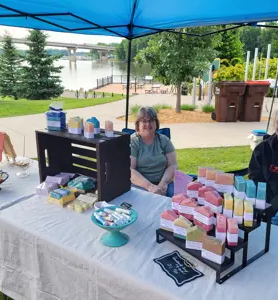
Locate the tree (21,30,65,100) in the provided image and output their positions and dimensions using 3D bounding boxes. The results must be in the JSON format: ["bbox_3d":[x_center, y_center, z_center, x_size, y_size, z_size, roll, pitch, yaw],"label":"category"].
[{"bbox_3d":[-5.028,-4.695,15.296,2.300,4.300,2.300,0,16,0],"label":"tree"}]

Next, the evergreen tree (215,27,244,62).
[{"bbox_3d":[6.140,-6.782,19.901,2.600,6.000,2.600,0,16,0],"label":"evergreen tree"}]

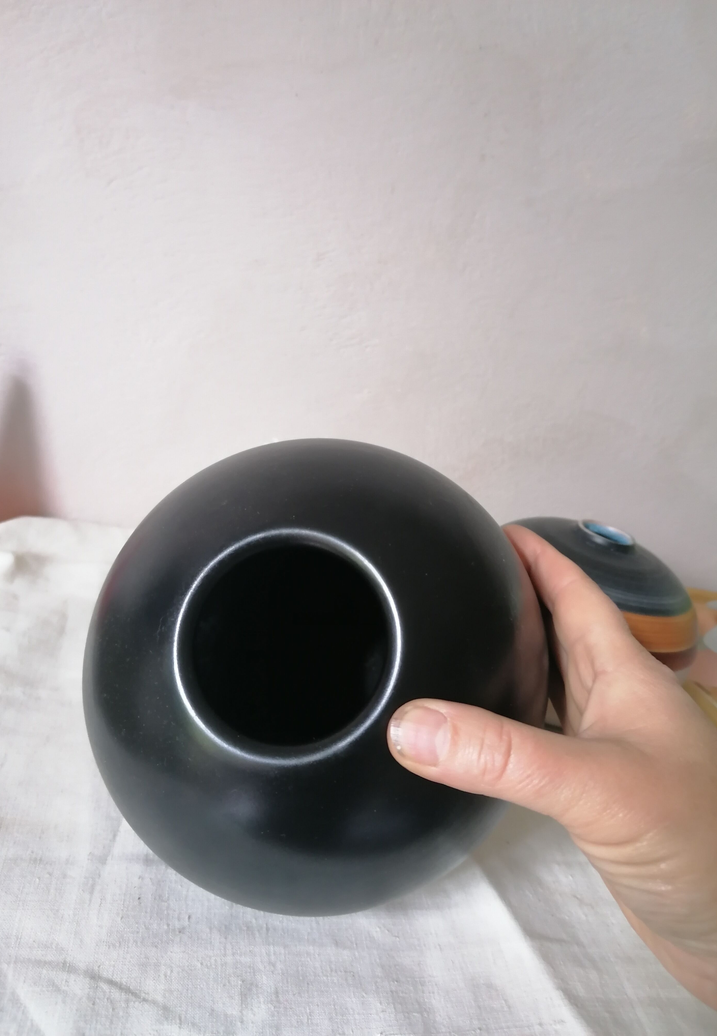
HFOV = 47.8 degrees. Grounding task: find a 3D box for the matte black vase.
[{"bbox_3d":[-0.013,0.050,0.276,0.154,0.154,0.139,0,-15,7],"label":"matte black vase"}]

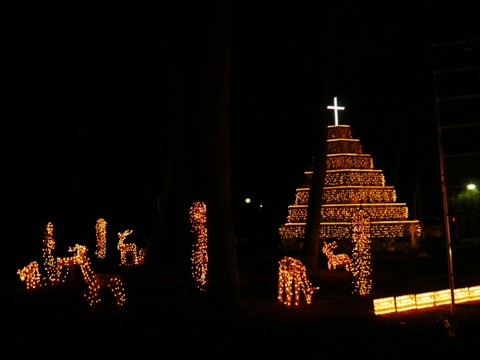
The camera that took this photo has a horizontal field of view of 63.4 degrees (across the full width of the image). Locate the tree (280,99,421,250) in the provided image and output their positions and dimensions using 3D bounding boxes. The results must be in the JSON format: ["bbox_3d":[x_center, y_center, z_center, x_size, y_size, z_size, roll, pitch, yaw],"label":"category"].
[{"bbox_3d":[5.364,-0.388,19.900,6.800,7.750,5.300,-1,-6,-3],"label":"tree"}]

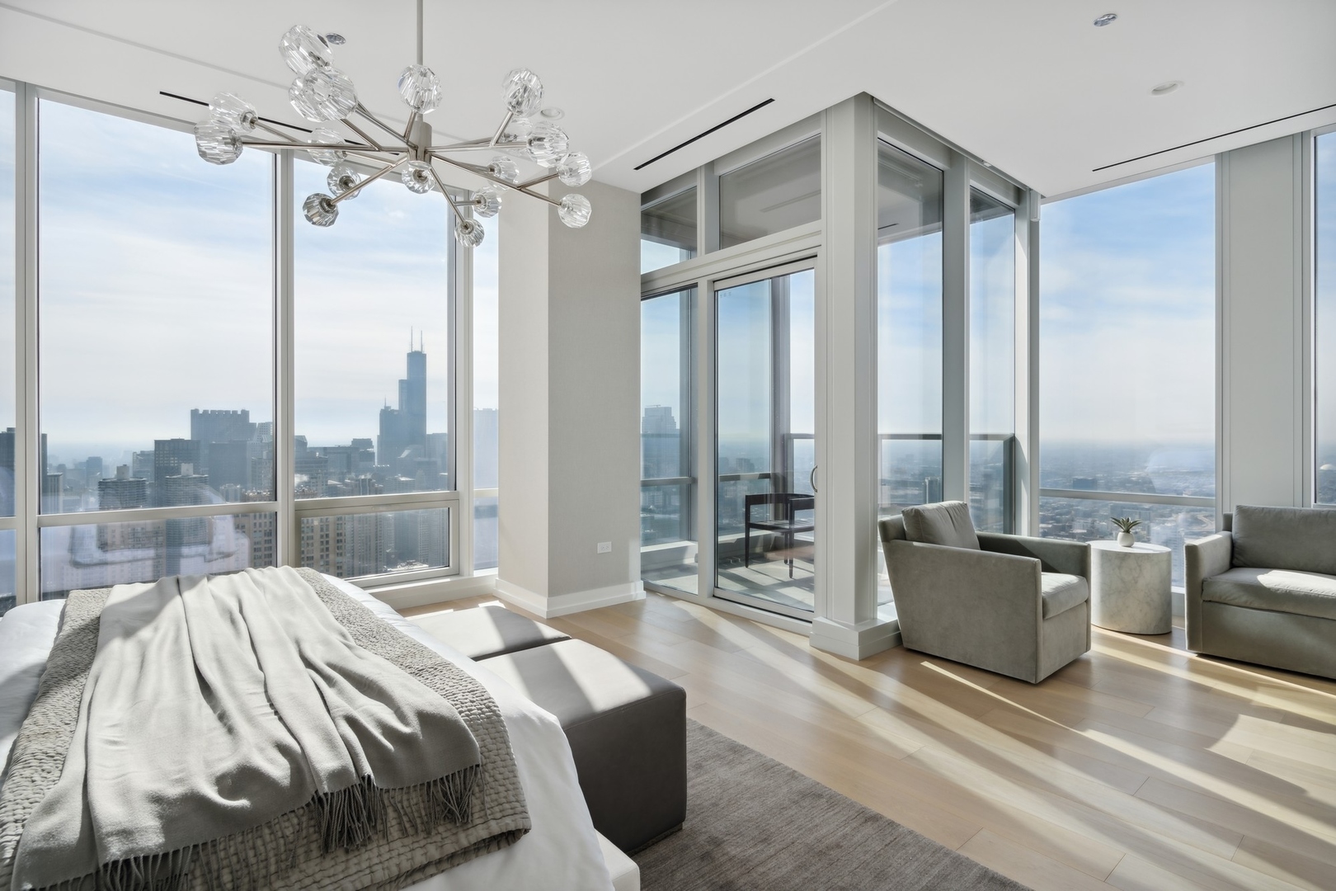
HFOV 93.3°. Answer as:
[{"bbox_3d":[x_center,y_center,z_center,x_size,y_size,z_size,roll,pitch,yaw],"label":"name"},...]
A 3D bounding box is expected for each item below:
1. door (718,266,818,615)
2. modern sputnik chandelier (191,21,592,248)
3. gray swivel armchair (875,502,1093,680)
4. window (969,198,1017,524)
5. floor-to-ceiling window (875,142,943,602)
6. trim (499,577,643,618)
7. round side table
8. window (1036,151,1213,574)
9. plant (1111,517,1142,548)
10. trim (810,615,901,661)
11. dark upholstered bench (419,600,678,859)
[{"bbox_3d":[0.654,-0.039,4.233,0.060,2.310,0.920,-1,1,-42],"label":"door"},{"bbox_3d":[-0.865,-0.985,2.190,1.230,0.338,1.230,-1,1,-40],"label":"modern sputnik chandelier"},{"bbox_3d":[1.859,0.782,3.728,0.745,0.820,0.865,-1,1,-39],"label":"gray swivel armchair"},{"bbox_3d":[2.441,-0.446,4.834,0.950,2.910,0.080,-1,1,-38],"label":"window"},{"bbox_3d":[1.588,-0.448,4.163,0.900,2.930,0.080,-1,1,-38],"label":"floor-to-ceiling window"},{"bbox_3d":[-0.776,1.106,4.918,0.850,0.145,0.860,-1,1,-40],"label":"trim"},{"bbox_3d":[3.050,0.929,4.185,0.460,0.515,0.460,-1,1,-40],"label":"round side table"},{"bbox_3d":[3.413,-0.471,4.813,0.080,2.990,1.170,-1,1,-42],"label":"window"},{"bbox_3d":[3.053,0.574,4.202,0.172,0.195,0.172,-1,1,-40],"label":"plant"},{"bbox_3d":[1.118,1.112,3.755,0.420,0.159,0.325,-1,1,-40],"label":"trim"},{"bbox_3d":[-0.602,0.988,2.306,0.610,0.440,1.330,-1,1,-40],"label":"dark upholstered bench"}]

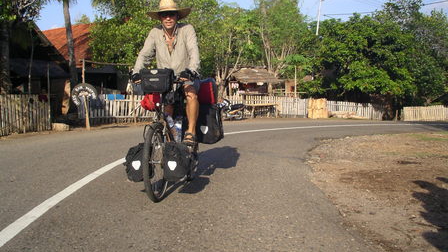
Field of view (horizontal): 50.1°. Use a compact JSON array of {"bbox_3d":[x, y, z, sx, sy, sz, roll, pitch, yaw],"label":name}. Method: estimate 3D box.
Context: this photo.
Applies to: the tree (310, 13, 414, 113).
[{"bbox_3d":[7.282,-3.002,25.000,5.100,5.200,4.800,0,3,0],"label":"tree"}]

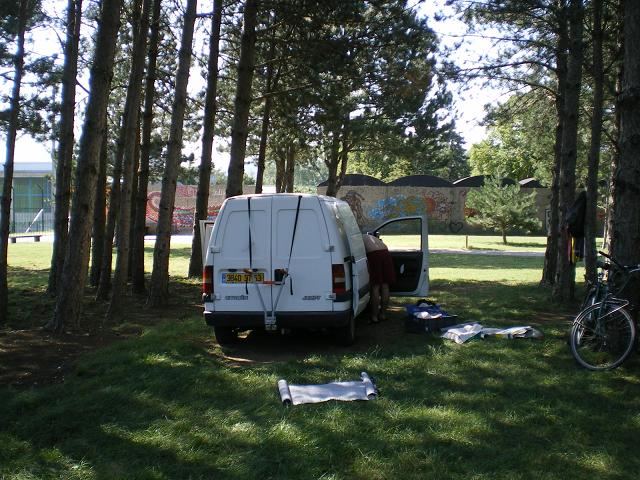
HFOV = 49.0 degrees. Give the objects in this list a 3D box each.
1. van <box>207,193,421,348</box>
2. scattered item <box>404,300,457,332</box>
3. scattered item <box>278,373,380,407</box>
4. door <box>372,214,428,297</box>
[{"bbox_3d":[-0.190,0.370,10.700,1.930,1.930,4.450,0,1,9],"label":"van"},{"bbox_3d":[1.640,1.130,10.350,0.740,0.400,0.520,0,1,6],"label":"scattered item"},{"bbox_3d":[0.067,1.345,6.380,0.880,0.100,0.630,-1,1,-11],"label":"scattered item"},{"bbox_3d":[1.260,0.260,11.200,1.000,1.250,0.180,0,1,28],"label":"door"}]

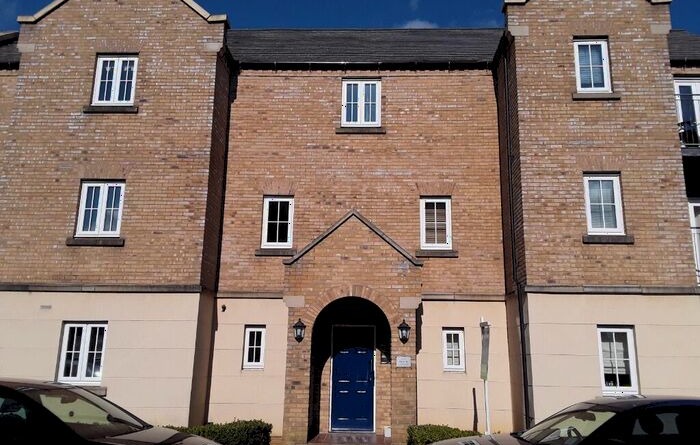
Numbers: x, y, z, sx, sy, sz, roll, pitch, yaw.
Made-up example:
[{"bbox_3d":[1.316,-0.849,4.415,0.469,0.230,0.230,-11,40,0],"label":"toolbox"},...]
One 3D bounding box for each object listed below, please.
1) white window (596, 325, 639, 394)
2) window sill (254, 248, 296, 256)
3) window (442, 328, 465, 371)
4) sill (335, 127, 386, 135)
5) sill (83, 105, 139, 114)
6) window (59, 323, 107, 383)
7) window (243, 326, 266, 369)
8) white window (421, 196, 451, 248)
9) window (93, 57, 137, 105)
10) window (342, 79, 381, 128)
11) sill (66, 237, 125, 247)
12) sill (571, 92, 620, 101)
[{"bbox_3d":[4.625,2.386,9.441,0.665,1.150,0.090,0,-13,2],"label":"white window"},{"bbox_3d":[-1.552,0.665,11.668,0.882,0.151,0.160,0,-13,2],"label":"window sill"},{"bbox_3d":[2.133,2.630,11.224,0.455,0.850,0.090,0,-13,2],"label":"window"},{"bbox_3d":[0.249,-2.019,12.217,1.114,0.150,0.160,0,-13,2],"label":"sill"},{"bbox_3d":[-4.912,-2.309,11.319,1.145,0.156,0.160,0,-12,2],"label":"sill"},{"bbox_3d":[-5.062,2.509,10.400,0.828,1.104,0.100,0,-12,2],"label":"window"},{"bbox_3d":[-1.975,2.618,11.368,0.427,0.814,0.100,0,-12,2],"label":"window"},{"bbox_3d":[1.866,0.042,11.781,0.667,1.114,0.100,0,-12,2],"label":"white window"},{"bbox_3d":[-4.939,-2.967,11.565,0.915,1.160,0.090,0,-13,2],"label":"window"},{"bbox_3d":[0.267,-2.676,12.413,0.889,1.110,0.100,0,-12,2],"label":"window"},{"bbox_3d":[-4.951,0.401,10.701,1.140,0.160,0.160,0,-13,2],"label":"sill"},{"bbox_3d":[4.666,-2.350,10.395,0.890,0.150,0.160,0,-13,2],"label":"sill"}]

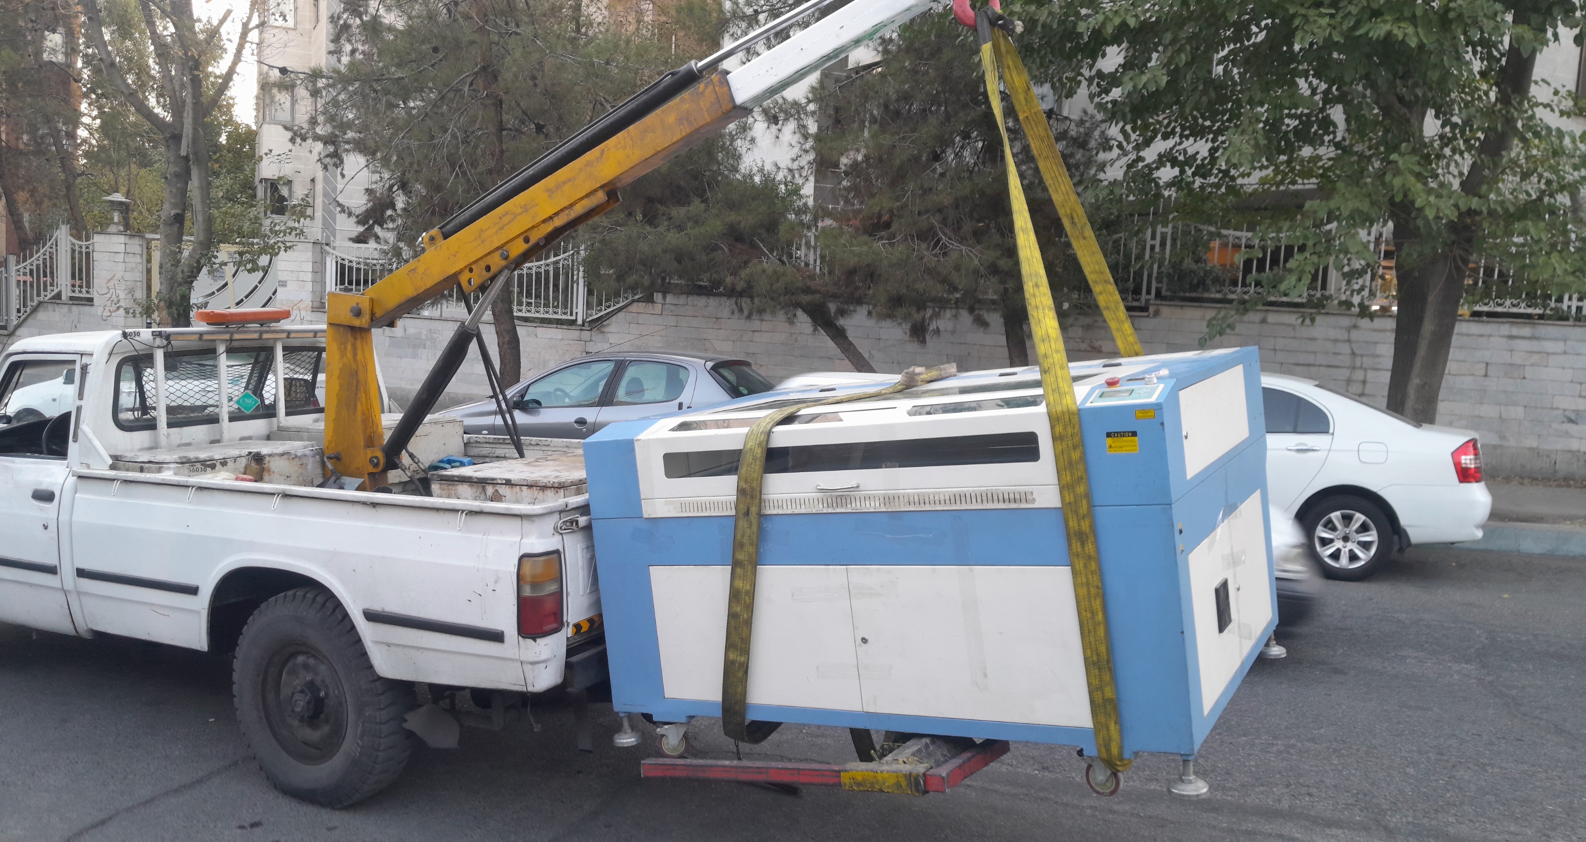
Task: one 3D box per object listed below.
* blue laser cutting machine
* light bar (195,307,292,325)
[{"bbox_3d":[0.470,0.341,3.942,1.780,0.908,1.250,-4,5,31],"label":"blue laser cutting machine"},{"bbox_3d":[-2.408,-0.459,5.420,0.190,0.075,0.360,2,6,30],"label":"light bar"}]

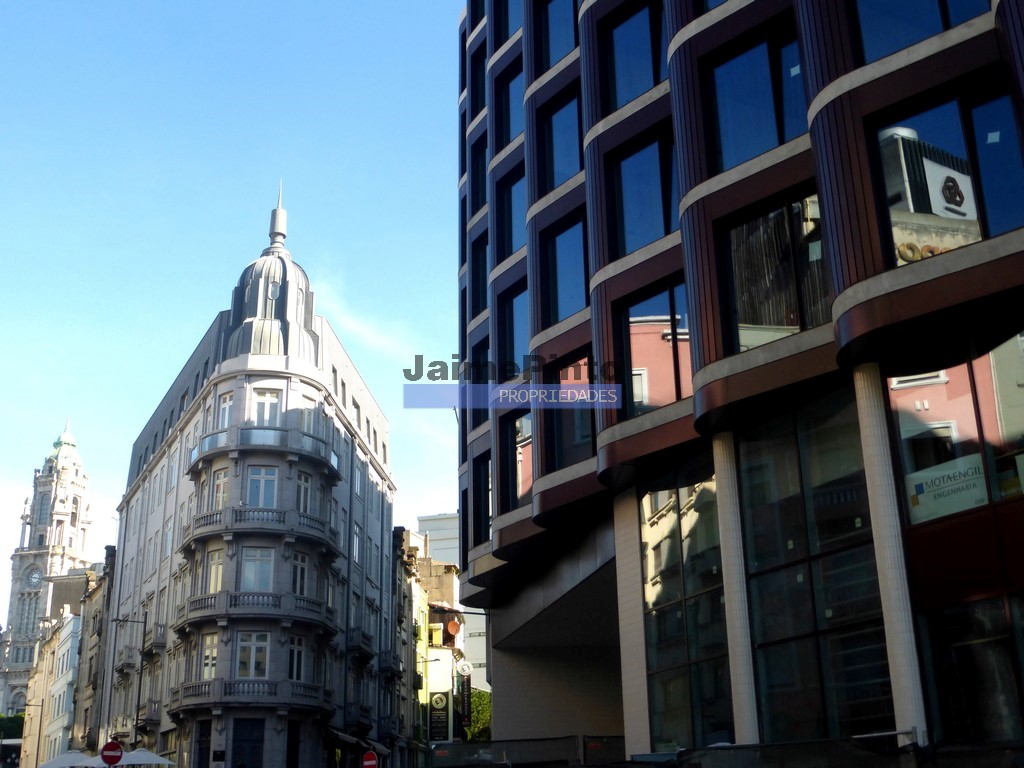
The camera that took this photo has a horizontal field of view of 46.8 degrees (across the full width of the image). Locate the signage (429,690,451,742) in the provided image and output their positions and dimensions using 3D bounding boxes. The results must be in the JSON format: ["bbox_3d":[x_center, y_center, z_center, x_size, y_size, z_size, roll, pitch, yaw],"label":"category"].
[{"bbox_3d":[-4.823,22.274,79.269,1.500,3.400,0.150,-3,-21,4],"label":"signage"}]

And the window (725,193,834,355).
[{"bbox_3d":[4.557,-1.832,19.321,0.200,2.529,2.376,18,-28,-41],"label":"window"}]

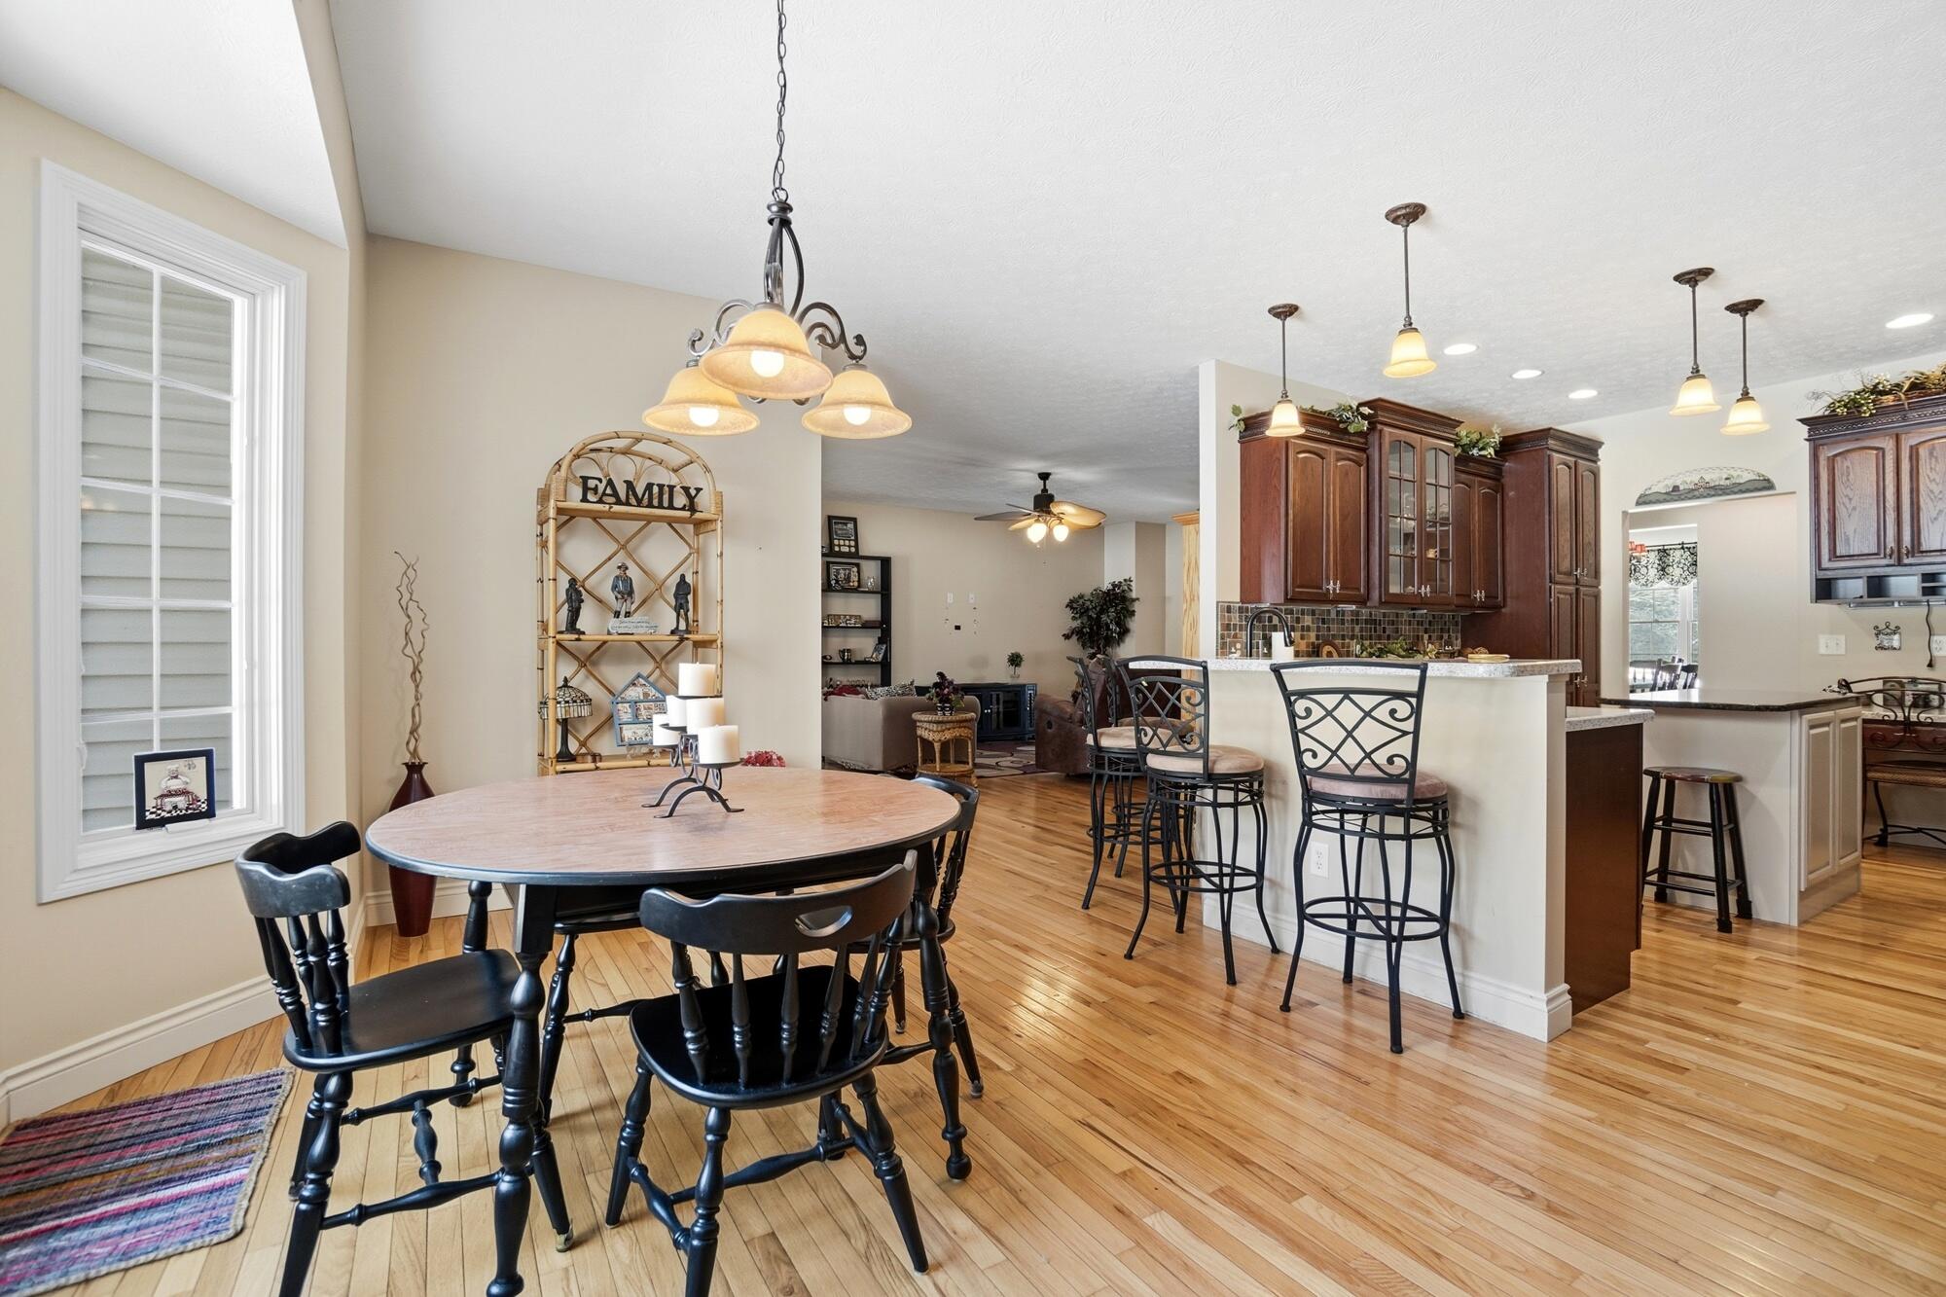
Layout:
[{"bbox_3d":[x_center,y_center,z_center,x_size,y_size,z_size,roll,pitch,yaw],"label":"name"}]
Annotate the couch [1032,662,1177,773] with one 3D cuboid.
[{"bbox_3d":[1.560,0.618,7.670,1.700,1.000,0.950,0,0,-34],"label":"couch"}]

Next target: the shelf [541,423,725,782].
[{"bbox_3d":[-1.518,0.090,3.590,0.690,2.030,0.350,0,0,-32],"label":"shelf"}]

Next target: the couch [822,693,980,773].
[{"bbox_3d":[-0.770,0.755,8.000,1.000,0.700,1.600,0,0,-32],"label":"couch"}]

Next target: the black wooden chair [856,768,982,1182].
[{"bbox_3d":[-0.266,0.733,2.083,0.480,0.770,0.450,0,0,-34],"label":"black wooden chair"}]

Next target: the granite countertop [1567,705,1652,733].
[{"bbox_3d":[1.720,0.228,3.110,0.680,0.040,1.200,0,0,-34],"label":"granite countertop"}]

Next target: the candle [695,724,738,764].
[{"bbox_3d":[-0.527,0.196,1.680,0.081,0.077,0.081,0,0,-34],"label":"candle"}]

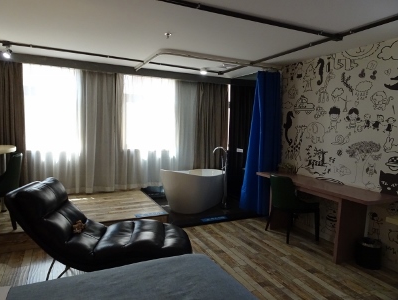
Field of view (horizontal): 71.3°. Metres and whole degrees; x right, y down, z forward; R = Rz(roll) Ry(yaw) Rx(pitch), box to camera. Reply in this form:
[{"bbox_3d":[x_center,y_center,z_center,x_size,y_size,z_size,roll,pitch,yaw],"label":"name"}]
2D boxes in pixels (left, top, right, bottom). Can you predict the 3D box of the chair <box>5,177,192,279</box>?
[{"bbox_3d":[-0.898,0.772,2.821,1.640,0.900,0.630,1,5,-5],"label":"chair"}]

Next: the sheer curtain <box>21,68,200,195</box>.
[{"bbox_3d":[-1.443,-0.322,5.222,3.145,2.184,0.160,-1,5,-26],"label":"sheer curtain"}]

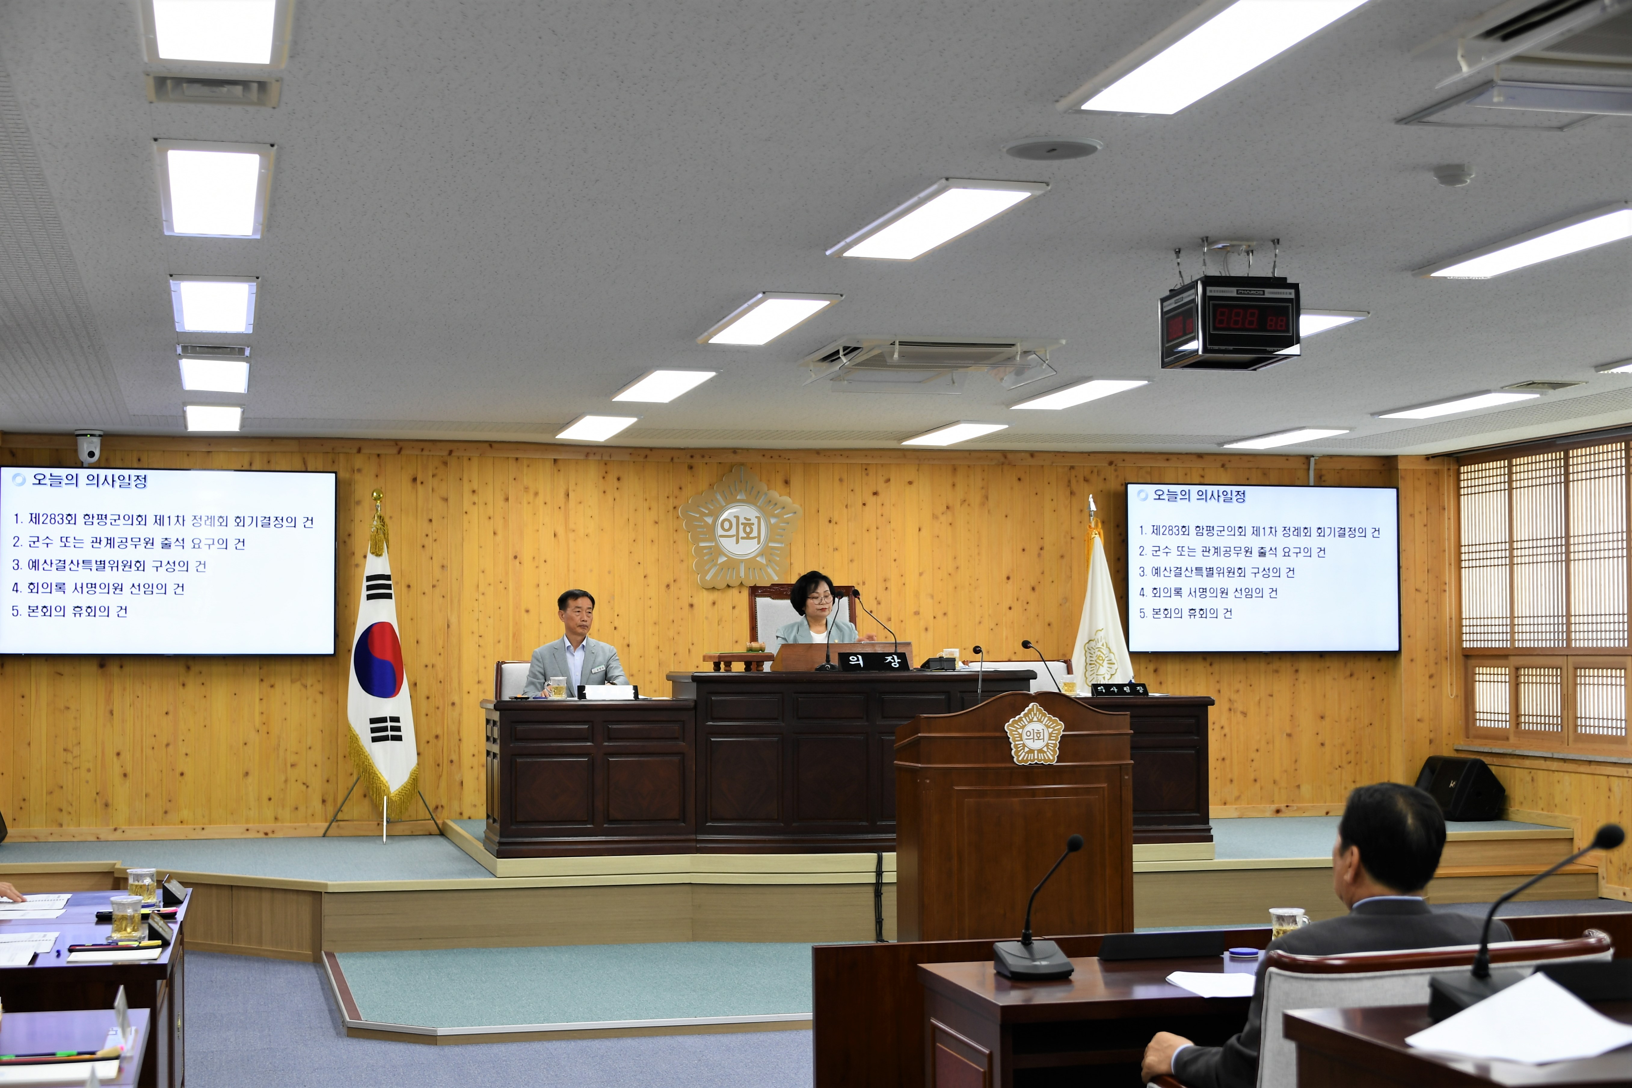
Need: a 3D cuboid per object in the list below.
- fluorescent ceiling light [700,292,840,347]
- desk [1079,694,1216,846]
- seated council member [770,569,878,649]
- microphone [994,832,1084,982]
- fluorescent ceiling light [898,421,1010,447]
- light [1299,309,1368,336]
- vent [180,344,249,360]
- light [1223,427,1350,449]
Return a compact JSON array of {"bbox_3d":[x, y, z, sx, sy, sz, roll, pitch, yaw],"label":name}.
[{"bbox_3d":[-0.194,-0.882,9.018,0.310,0.036,1.220,1,-3,-15],"label":"fluorescent ceiling light"},{"bbox_3d":[1.506,1.203,12.180,1.000,0.765,0.740,1,-3,-15],"label":"desk"},{"bbox_3d":[0.019,0.786,12.232,0.550,1.292,0.750,1,-3,-15],"label":"seated council member"},{"bbox_3d":[0.456,0.732,4.596,0.172,0.275,0.155,1,-3,-19],"label":"microphone"},{"bbox_3d":[0.805,-0.662,13.332,0.310,0.050,1.220,1,-3,-15],"label":"fluorescent ceiling light"},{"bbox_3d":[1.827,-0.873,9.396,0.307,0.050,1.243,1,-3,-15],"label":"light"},{"bbox_3d":[-2.602,-0.828,9.803,0.306,0.035,0.310,1,-3,-15],"label":"vent"},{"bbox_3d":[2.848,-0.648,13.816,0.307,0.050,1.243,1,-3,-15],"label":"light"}]

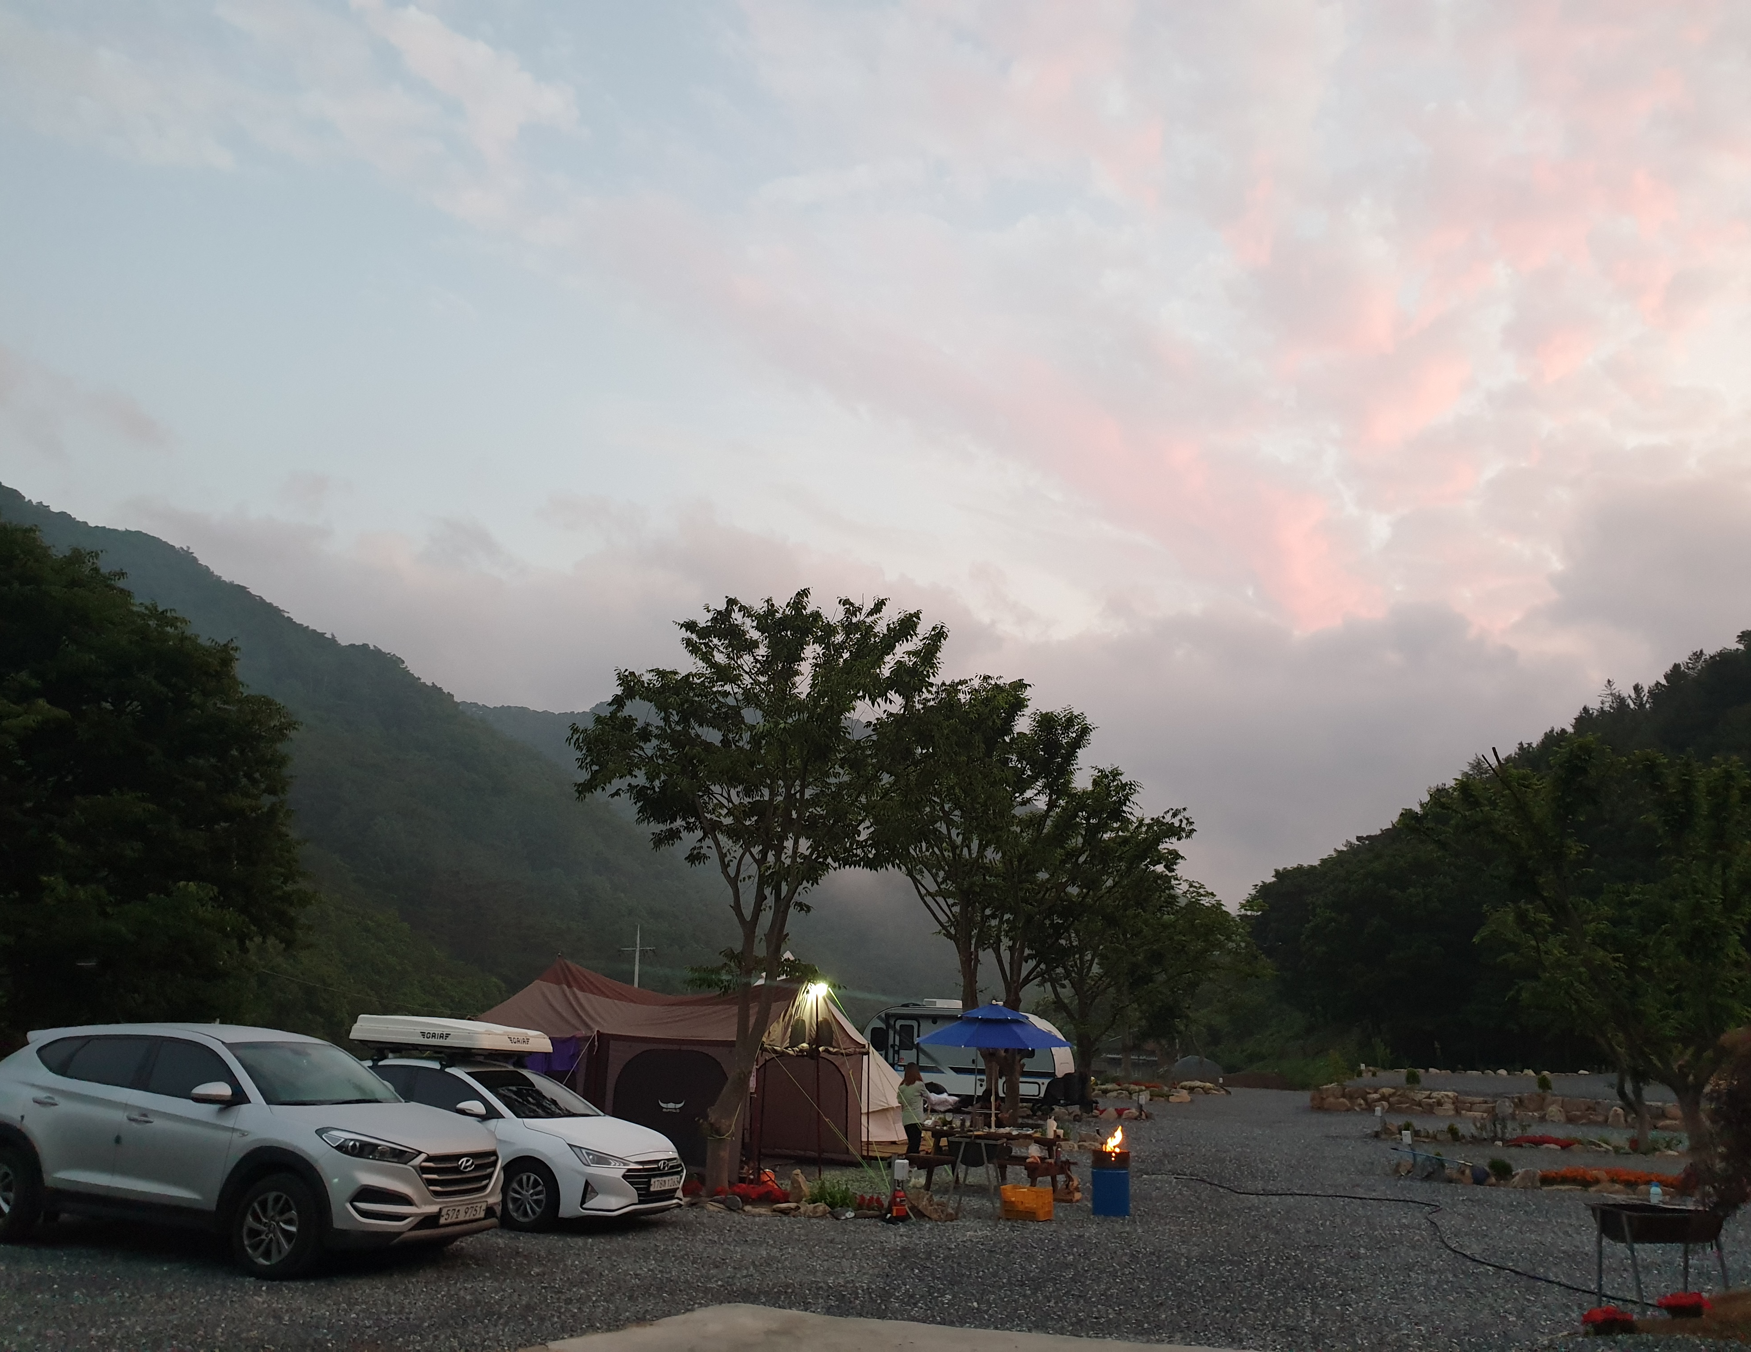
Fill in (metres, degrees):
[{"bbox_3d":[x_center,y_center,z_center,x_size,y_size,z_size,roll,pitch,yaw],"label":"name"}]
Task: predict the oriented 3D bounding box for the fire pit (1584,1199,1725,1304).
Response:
[{"bbox_3d":[6.254,4.594,10.818,0.840,0.730,0.600,1,-16,3],"label":"fire pit"}]

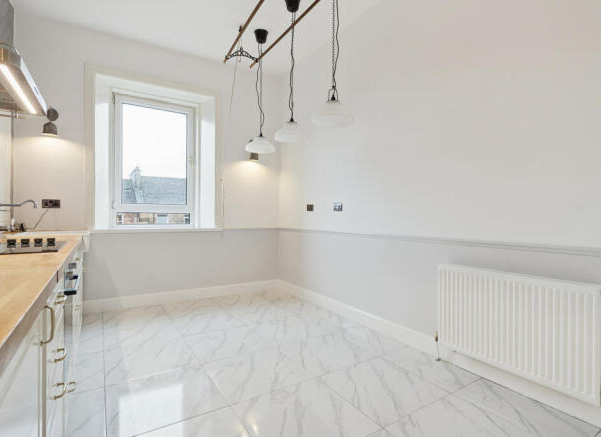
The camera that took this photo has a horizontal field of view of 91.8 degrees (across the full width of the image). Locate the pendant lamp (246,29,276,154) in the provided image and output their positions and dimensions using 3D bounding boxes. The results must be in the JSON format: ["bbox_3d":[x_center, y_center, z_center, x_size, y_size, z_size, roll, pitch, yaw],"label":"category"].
[{"bbox_3d":[-0.439,-1.424,3.260,0.336,1.349,0.336,0,0,0],"label":"pendant lamp"}]

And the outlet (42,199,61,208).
[{"bbox_3d":[-2.635,-0.151,3.081,0.147,0.087,0.012,0,0,-32],"label":"outlet"}]

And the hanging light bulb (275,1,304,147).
[{"bbox_3d":[-0.079,-1.427,2.798,0.336,1.349,0.336,0,0,0],"label":"hanging light bulb"}]

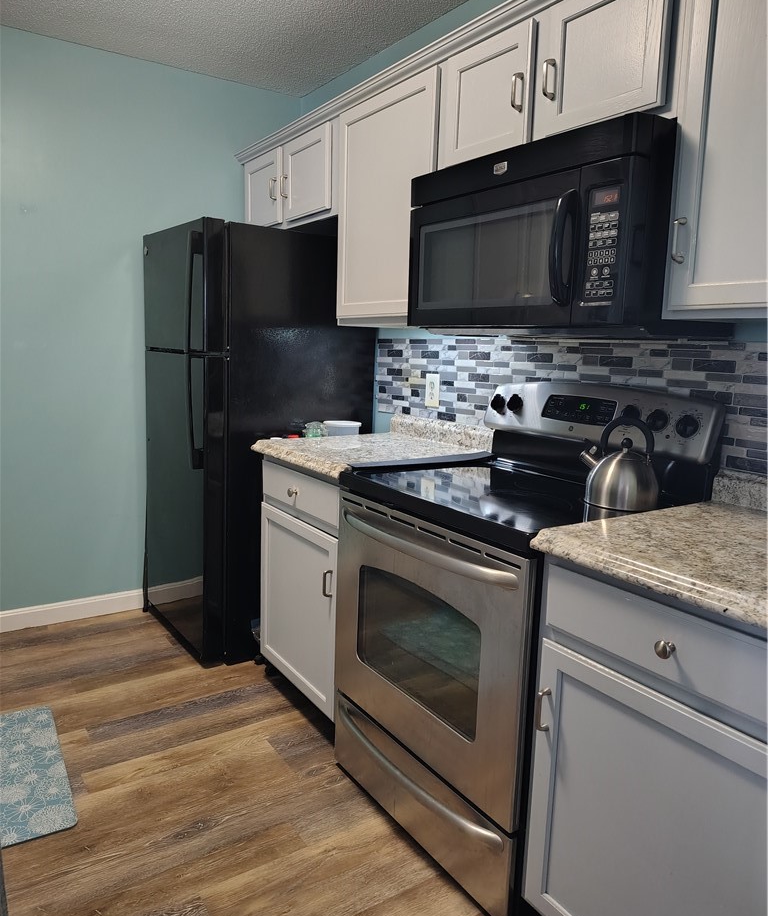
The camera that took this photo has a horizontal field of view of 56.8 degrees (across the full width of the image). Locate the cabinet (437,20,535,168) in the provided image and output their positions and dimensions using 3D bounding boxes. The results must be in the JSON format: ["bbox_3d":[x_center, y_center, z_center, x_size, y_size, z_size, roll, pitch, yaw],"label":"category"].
[{"bbox_3d":[0.404,-0.955,1.998,0.338,0.322,0.365,-4,10,-33],"label":"cabinet"}]

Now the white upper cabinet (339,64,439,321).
[{"bbox_3d":[0.131,-0.821,2.426,0.338,0.730,0.580,-4,10,-33],"label":"white upper cabinet"}]

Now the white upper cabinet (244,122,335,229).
[{"bbox_3d":[-0.277,-1.128,3.017,0.338,0.331,0.830,-4,10,-33],"label":"white upper cabinet"}]

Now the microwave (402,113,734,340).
[{"bbox_3d":[0.463,-0.543,1.862,0.435,0.419,0.757,-4,10,-33],"label":"microwave"}]

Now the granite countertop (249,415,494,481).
[{"bbox_3d":[-0.034,-0.053,2.477,0.645,0.131,0.659,-4,10,-33],"label":"granite countertop"}]

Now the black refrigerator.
[{"bbox_3d":[-0.581,-0.085,3.146,0.780,1.705,0.752,-4,10,-33],"label":"black refrigerator"}]

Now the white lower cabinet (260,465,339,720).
[{"bbox_3d":[-0.030,0.421,2.531,0.632,0.808,0.580,-4,10,-33],"label":"white lower cabinet"}]

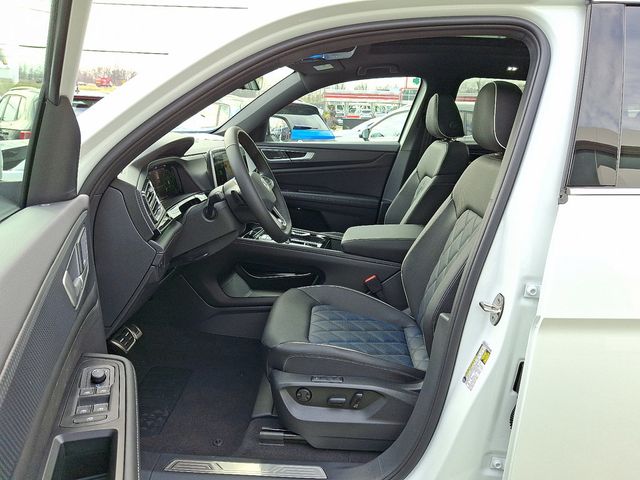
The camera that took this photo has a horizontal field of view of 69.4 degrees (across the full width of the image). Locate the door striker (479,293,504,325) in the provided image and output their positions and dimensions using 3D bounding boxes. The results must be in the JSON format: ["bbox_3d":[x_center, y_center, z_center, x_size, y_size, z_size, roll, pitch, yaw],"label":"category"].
[{"bbox_3d":[0.363,0.148,0.982,0.040,0.067,0.037,-2,15,-8],"label":"door striker"}]

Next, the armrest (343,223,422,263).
[{"bbox_3d":[0.268,0.013,1.858,0.370,0.090,0.220,1,15,3],"label":"armrest"}]

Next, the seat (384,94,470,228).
[{"bbox_3d":[0.261,-0.153,2.218,0.790,1.060,0.550,1,15,3],"label":"seat"}]

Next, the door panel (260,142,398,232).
[{"bbox_3d":[0.027,-0.231,2.590,0.840,0.620,0.130,1,15,3],"label":"door panel"}]

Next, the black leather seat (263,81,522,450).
[{"bbox_3d":[0.216,0.046,1.466,0.790,1.060,0.550,1,15,3],"label":"black leather seat"}]

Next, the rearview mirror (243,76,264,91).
[{"bbox_3d":[-0.271,-0.604,1.732,0.050,0.070,0.240,5,16,18],"label":"rearview mirror"}]

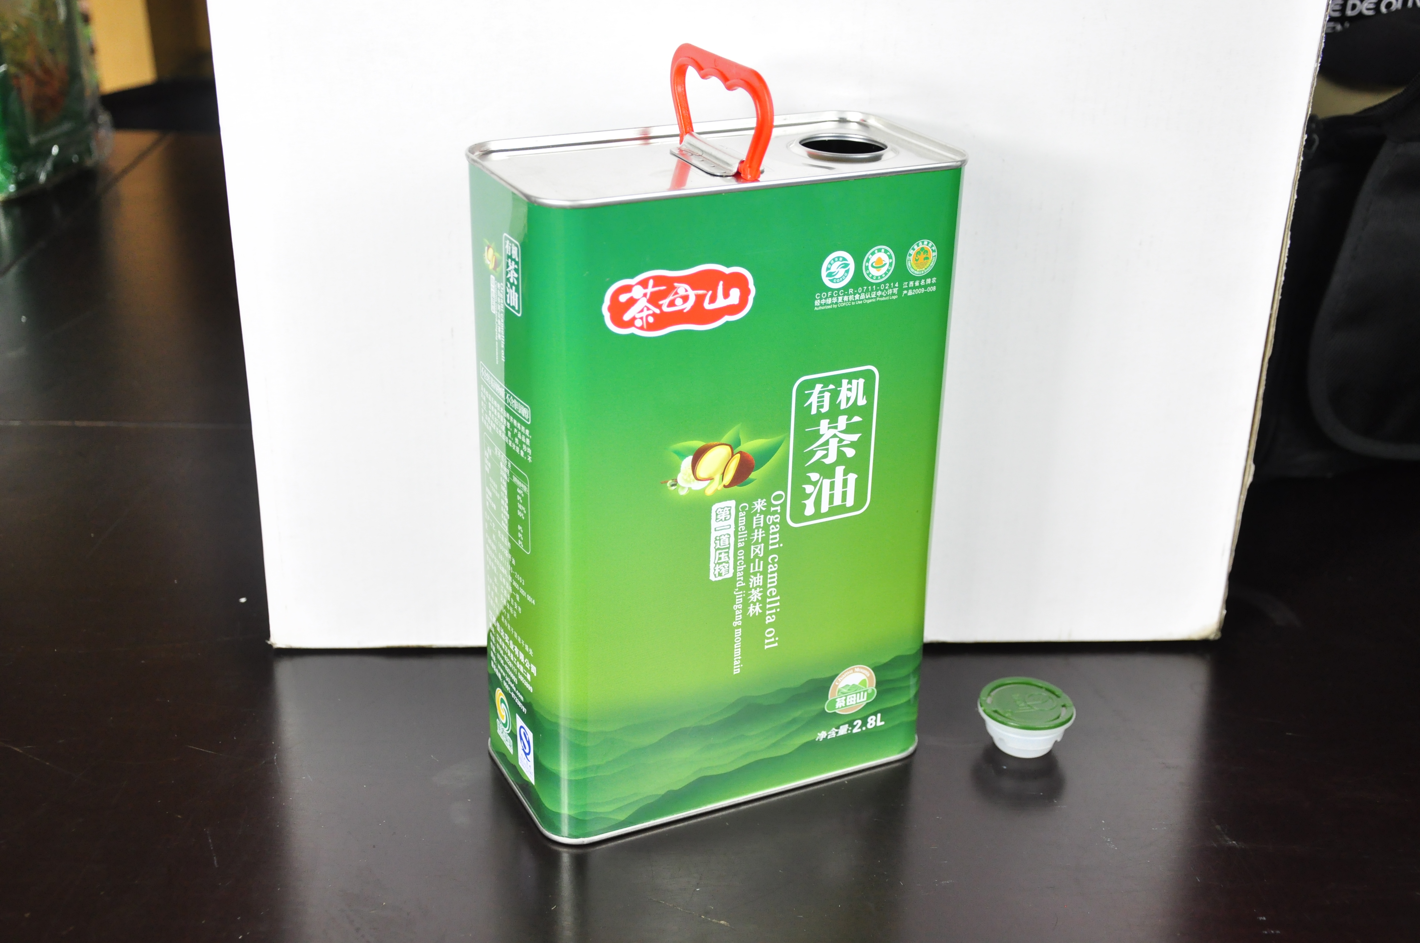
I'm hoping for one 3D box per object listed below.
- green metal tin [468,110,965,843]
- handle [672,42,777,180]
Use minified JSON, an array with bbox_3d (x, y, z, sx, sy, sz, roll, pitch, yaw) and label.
[{"bbox_3d":[0.000,0.000,0.624,0.164,0.243,0.084,-11,27,-25],"label":"green metal tin"},{"bbox_3d":[0.003,-0.123,0.568,0.009,0.036,0.069,-11,27,-25],"label":"handle"}]

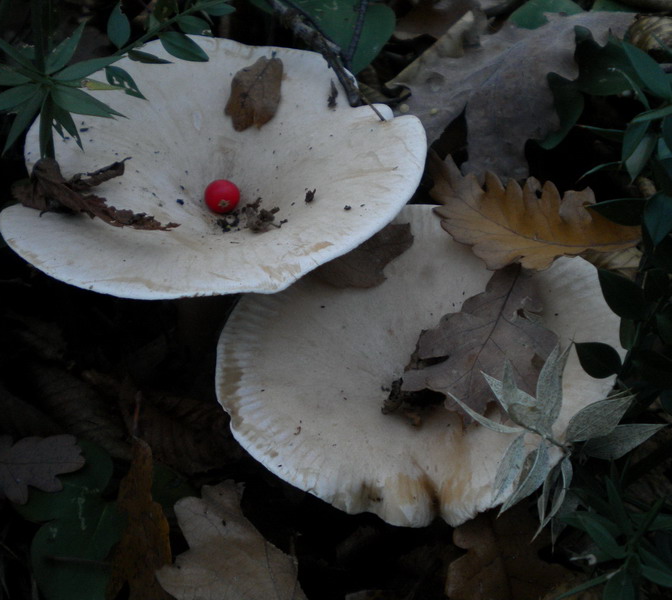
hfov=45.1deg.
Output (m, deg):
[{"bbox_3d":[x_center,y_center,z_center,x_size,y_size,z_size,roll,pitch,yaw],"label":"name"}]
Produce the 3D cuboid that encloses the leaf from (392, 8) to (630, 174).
[{"bbox_3d":[0.101,-0.117,0.417,0.140,0.032,0.102,-26,61,-12],"label":"leaf"}]

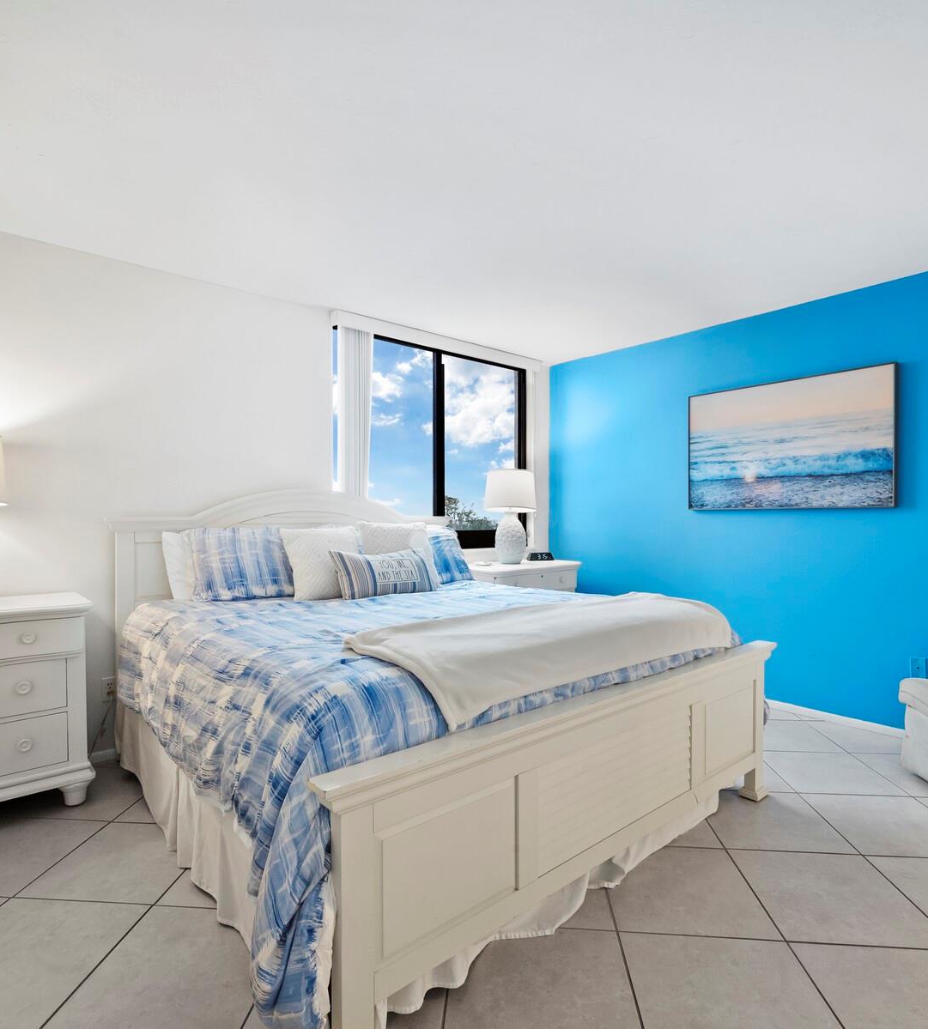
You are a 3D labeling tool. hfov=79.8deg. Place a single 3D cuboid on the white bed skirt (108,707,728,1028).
[{"bbox_3d":[-0.206,1.032,2.556,1.984,0.357,2.043,0,0,-39],"label":"white bed skirt"}]

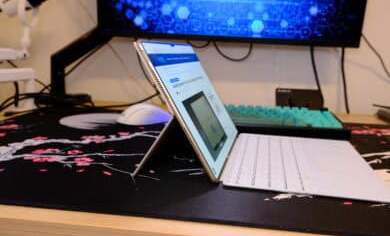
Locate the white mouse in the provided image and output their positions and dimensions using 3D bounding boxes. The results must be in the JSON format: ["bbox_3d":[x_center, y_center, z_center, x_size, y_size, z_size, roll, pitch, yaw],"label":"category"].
[{"bbox_3d":[-0.111,-0.011,0.803,0.124,0.040,0.065,-6,14,-37],"label":"white mouse"}]

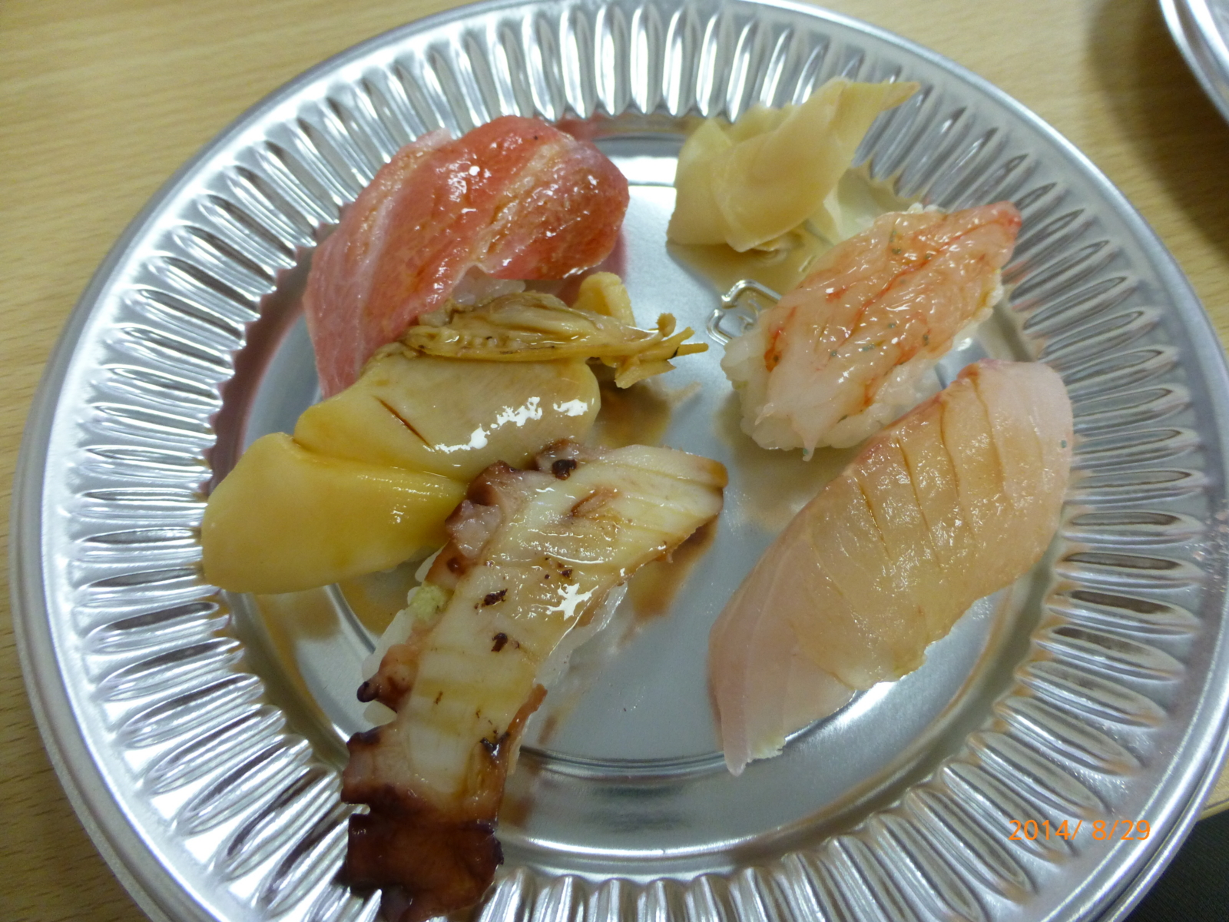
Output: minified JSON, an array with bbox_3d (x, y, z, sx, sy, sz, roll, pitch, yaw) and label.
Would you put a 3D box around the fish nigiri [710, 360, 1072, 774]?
[{"bbox_3d":[0.052,0.013,0.151,0.087,0.032,0.033,-42,70,-16],"label":"fish nigiri"}]

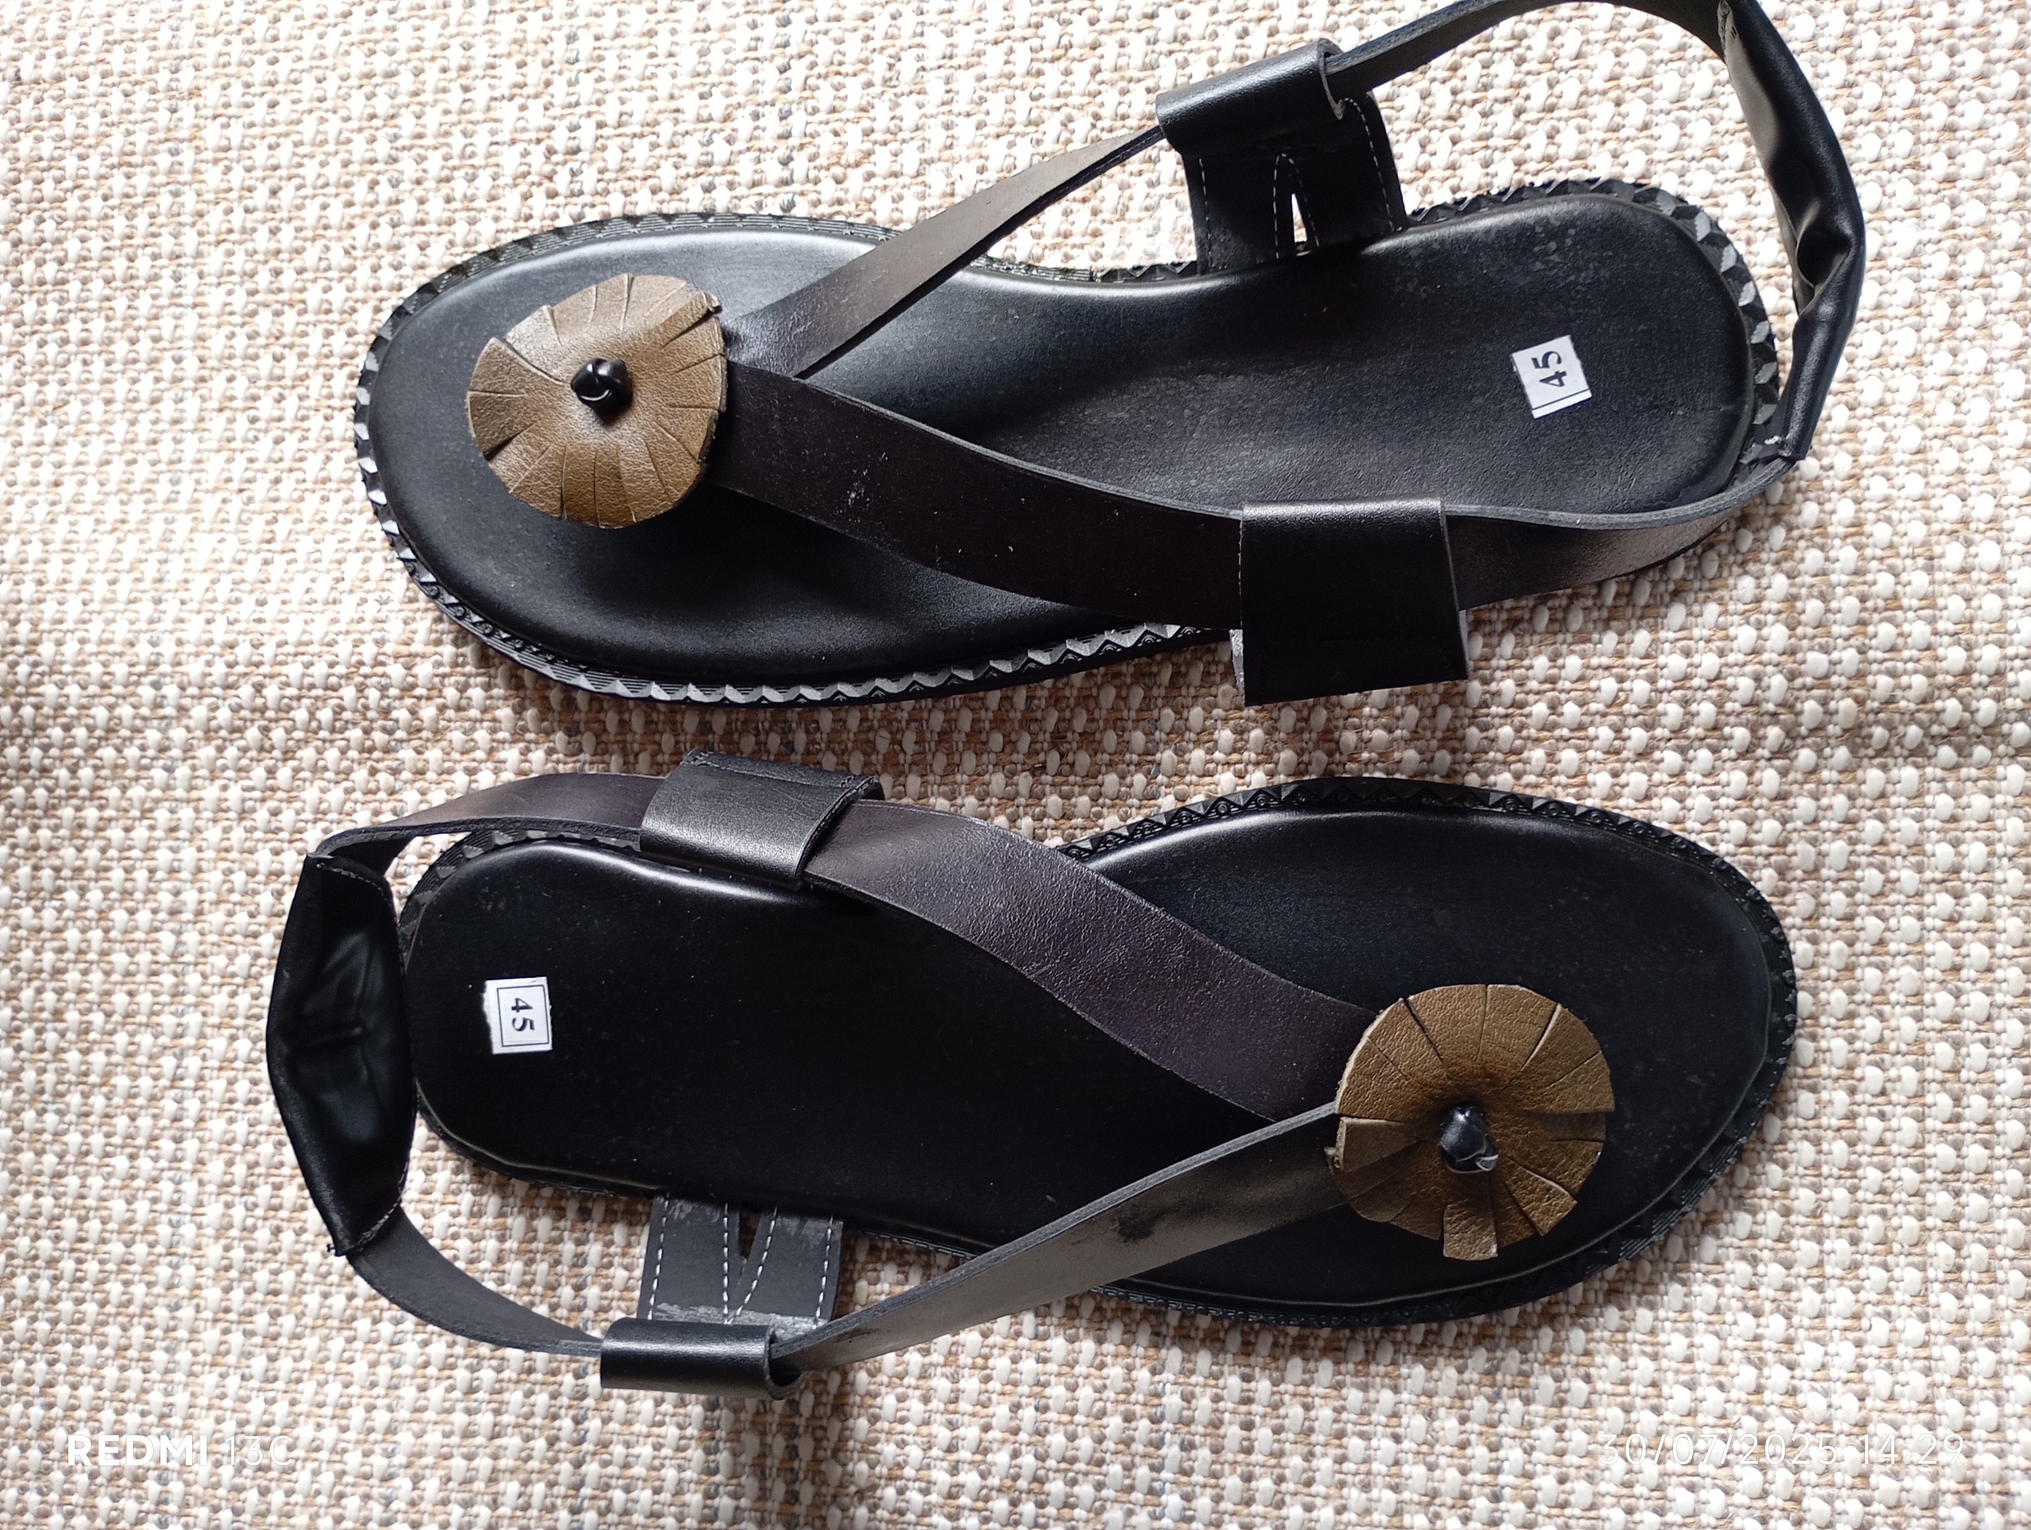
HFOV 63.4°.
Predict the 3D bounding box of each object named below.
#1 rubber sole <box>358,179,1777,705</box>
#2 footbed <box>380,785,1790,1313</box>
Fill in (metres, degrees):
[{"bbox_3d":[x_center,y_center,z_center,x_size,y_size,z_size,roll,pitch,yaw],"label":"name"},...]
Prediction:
[{"bbox_3d":[0.000,-0.068,0.357,0.310,0.024,0.109,1,90,10],"label":"rubber sole"},{"bbox_3d":[0.006,0.057,0.355,0.301,0.023,0.114,2,90,10],"label":"footbed"}]

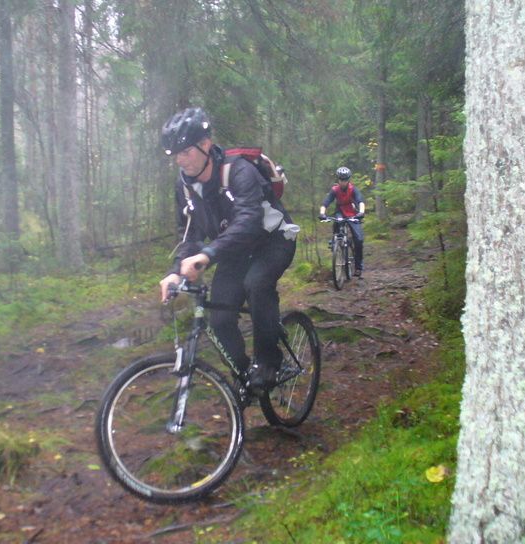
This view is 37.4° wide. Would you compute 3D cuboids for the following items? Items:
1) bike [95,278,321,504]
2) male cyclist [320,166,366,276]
[{"bbox_3d":[-0.114,0.428,3.887,0.560,1.040,1.700,3,9,31],"label":"bike"},{"bbox_3d":[1.153,-0.717,10.900,0.600,1.540,0.780,1,5,14],"label":"male cyclist"}]

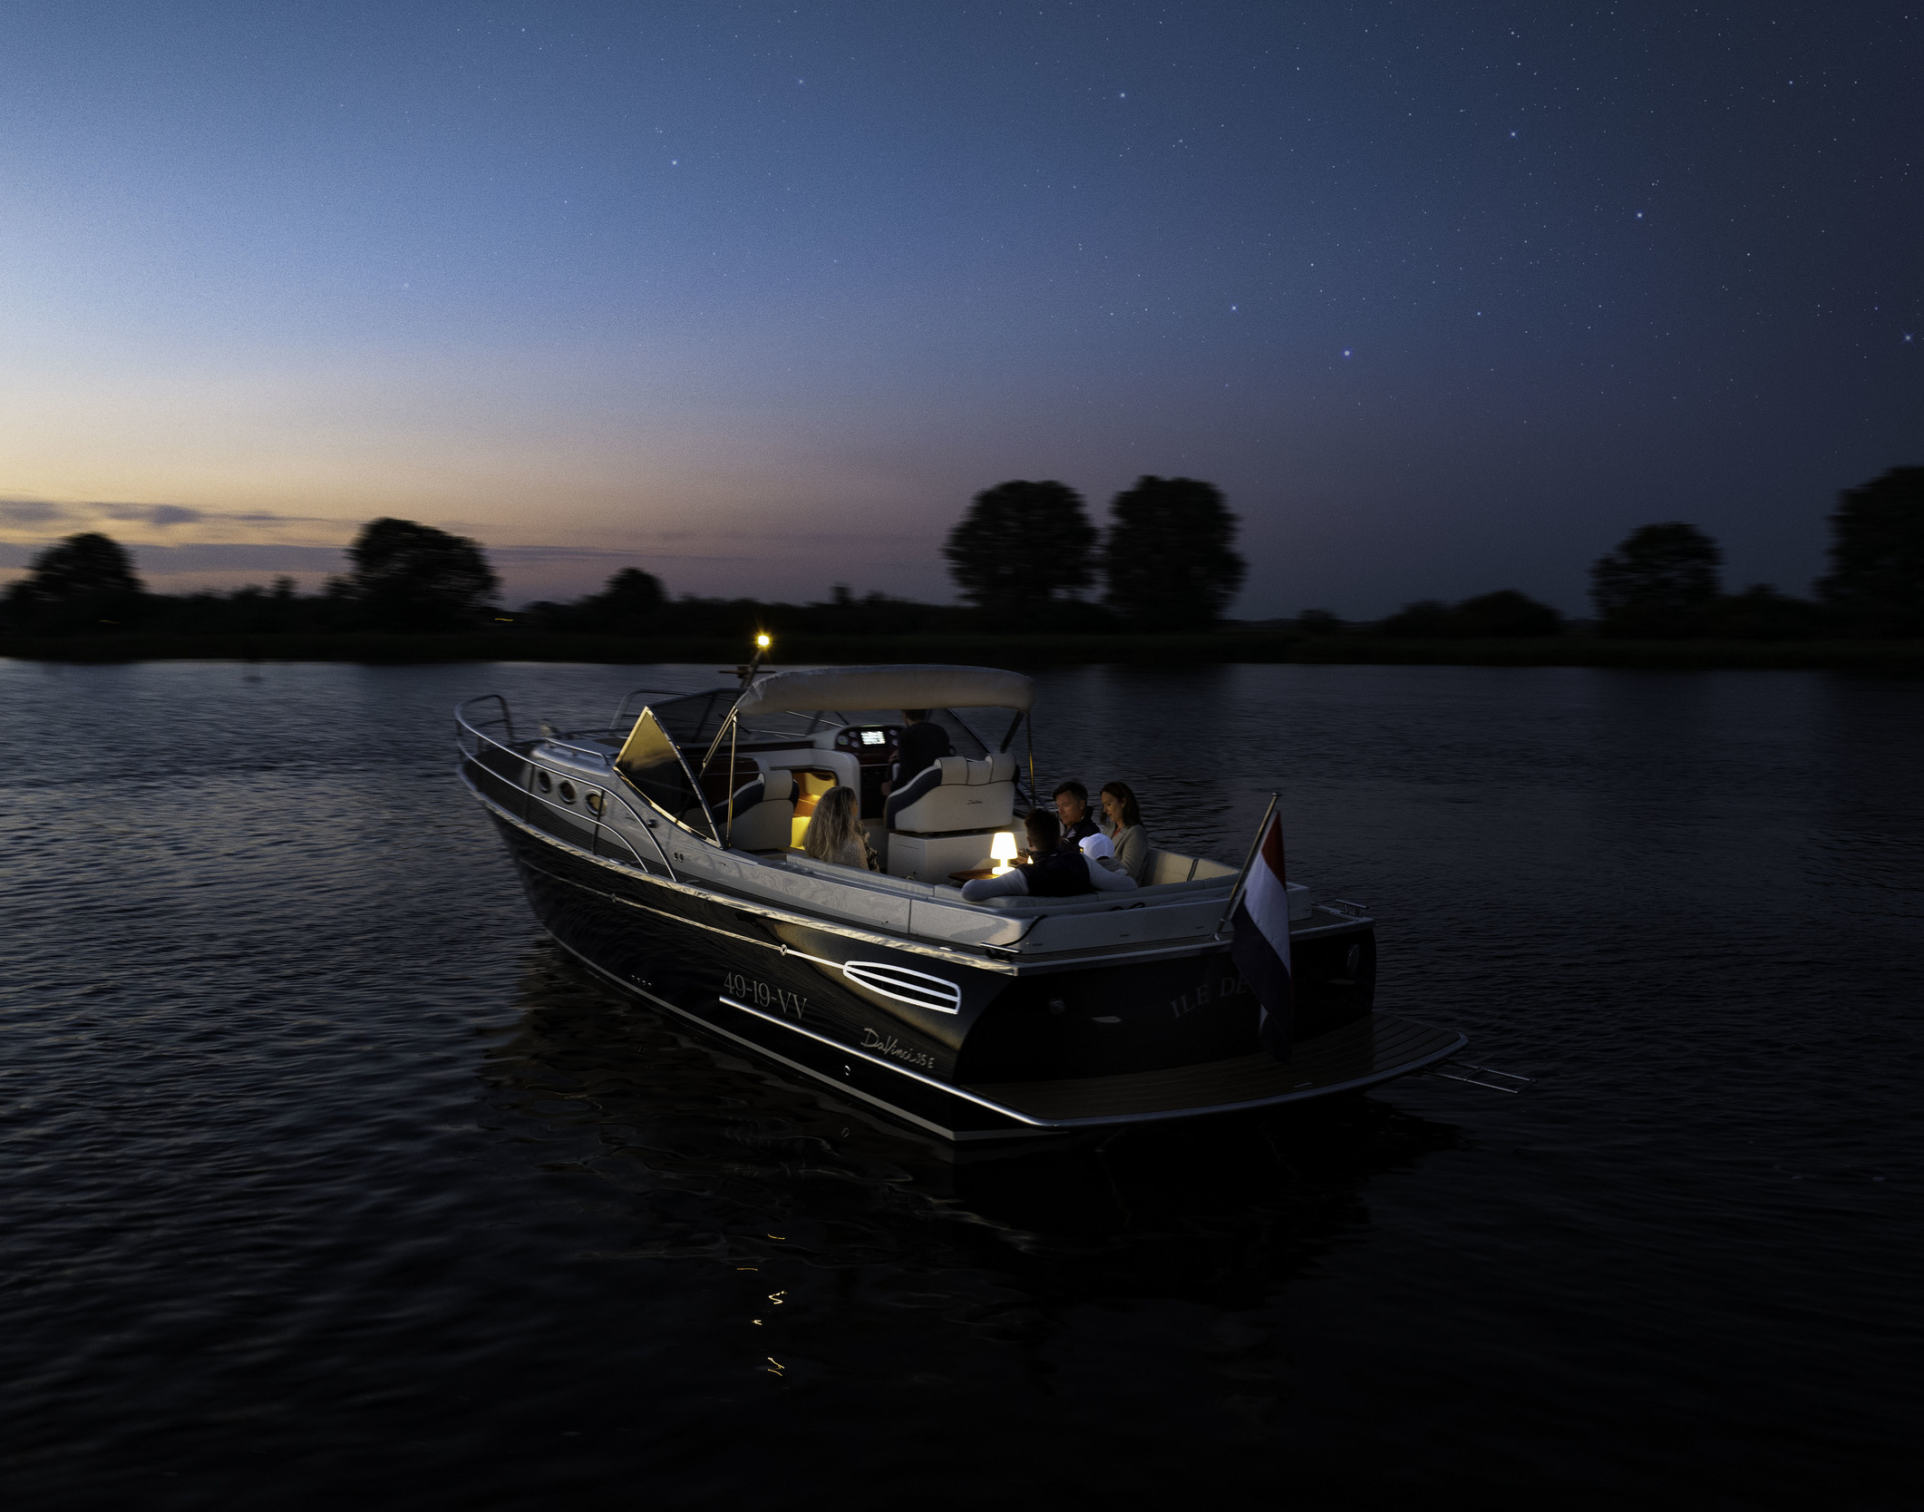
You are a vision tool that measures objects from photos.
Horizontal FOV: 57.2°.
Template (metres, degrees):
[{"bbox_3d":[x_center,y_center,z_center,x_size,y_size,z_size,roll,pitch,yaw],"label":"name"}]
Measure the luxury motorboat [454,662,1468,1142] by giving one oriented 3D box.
[{"bbox_3d":[-1.608,0.505,13.710,3.587,2.603,11.121,-2,4,-38],"label":"luxury motorboat"}]

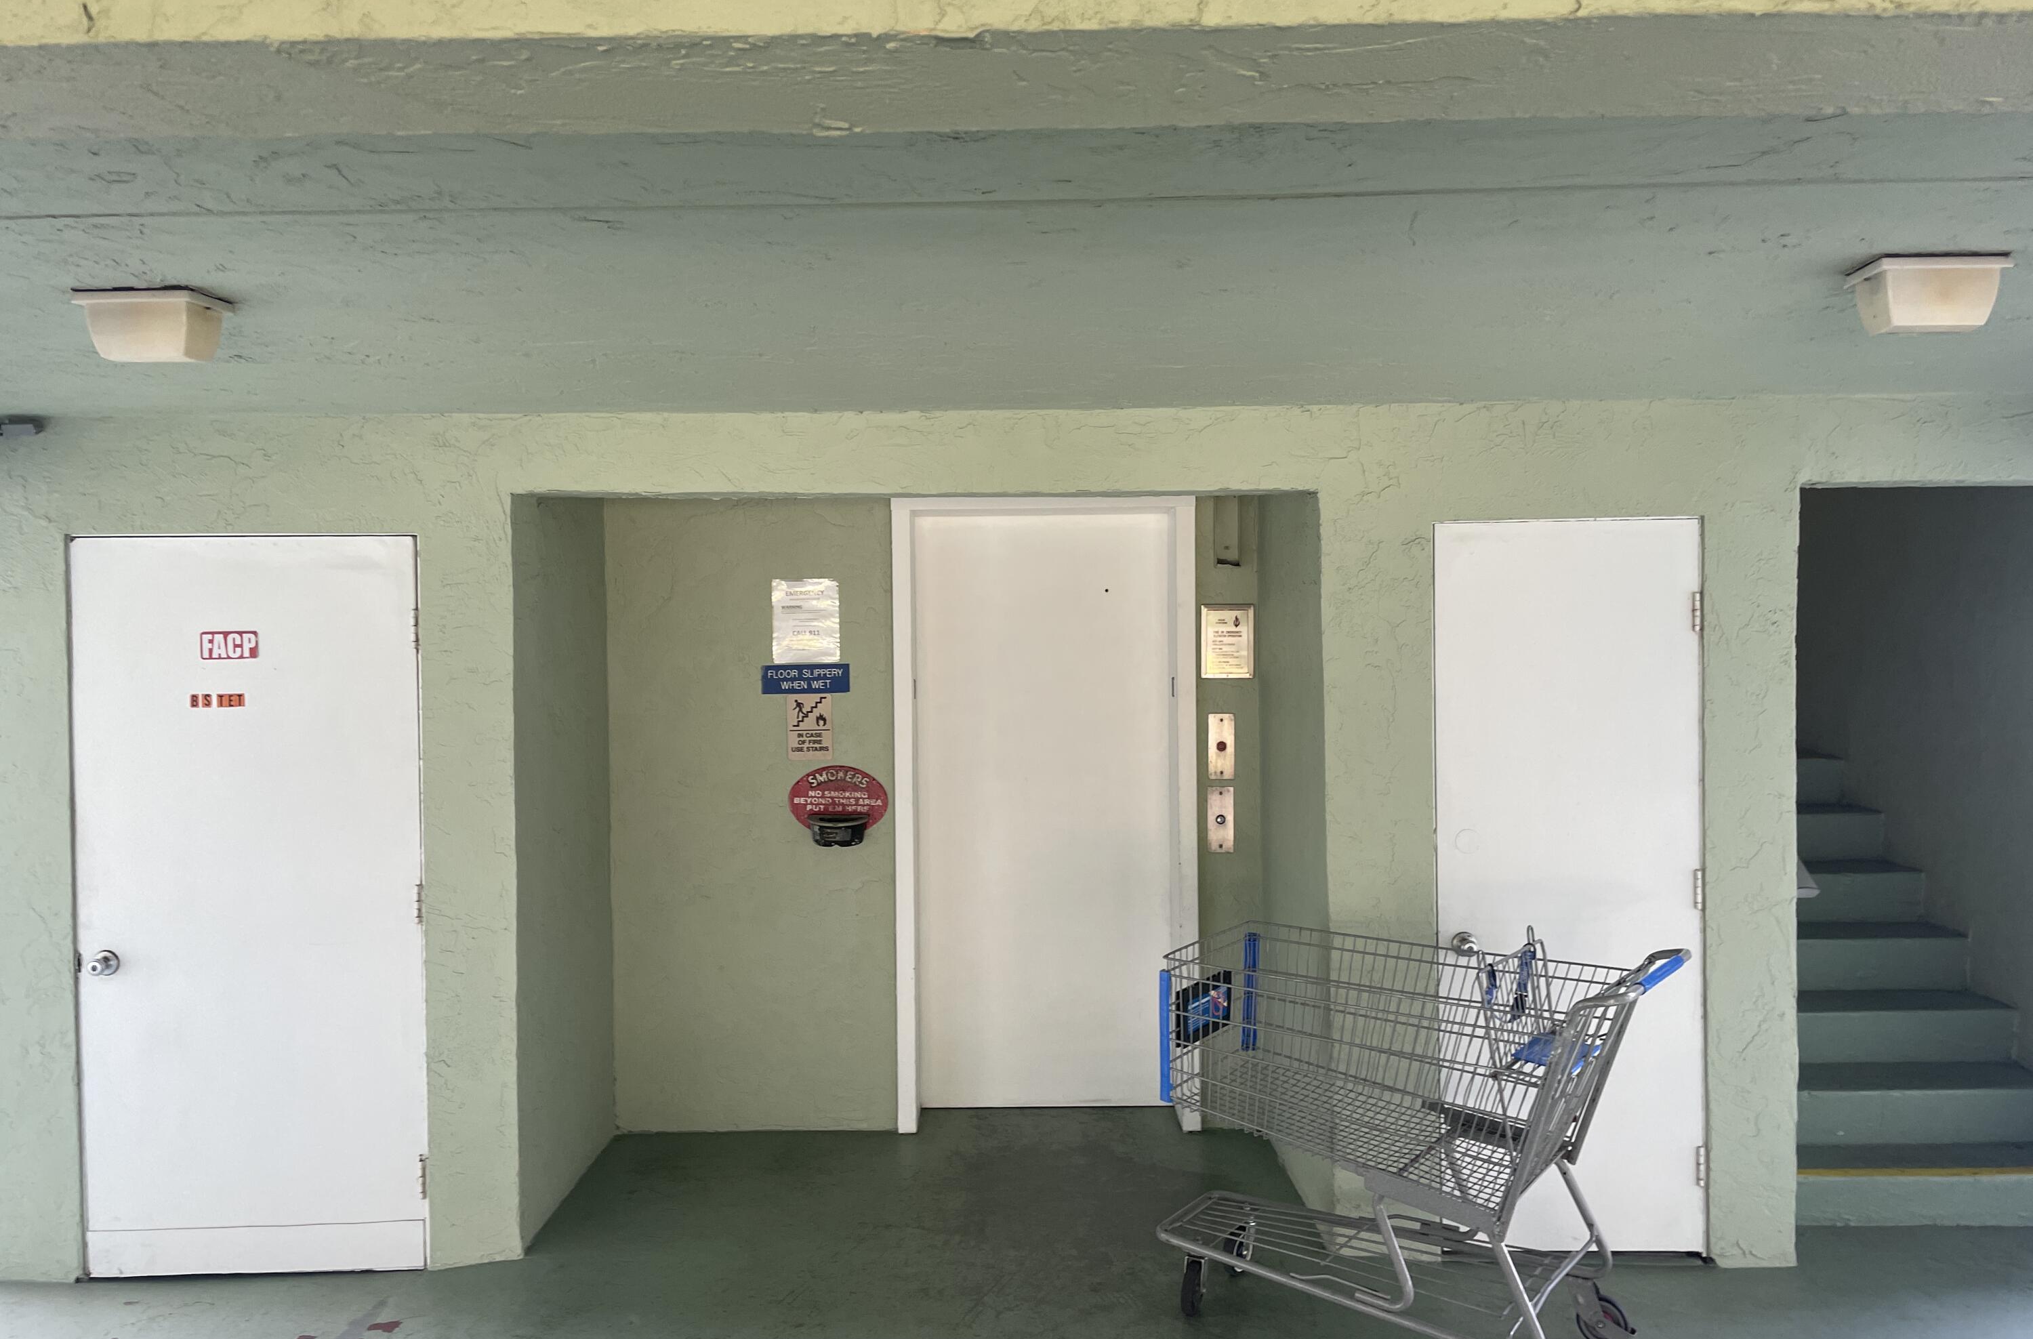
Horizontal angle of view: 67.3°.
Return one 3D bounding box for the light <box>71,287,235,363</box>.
[{"bbox_3d":[-1.553,-0.607,2.743,0.213,0.118,0.135,-1,1,0],"label":"light"}]

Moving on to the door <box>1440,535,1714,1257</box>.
[{"bbox_3d":[1.488,0.590,4.117,0.705,1.970,0.050,-1,1,0],"label":"door"}]

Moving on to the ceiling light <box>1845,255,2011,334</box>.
[{"bbox_3d":[1.591,-0.648,2.672,0.213,0.118,0.135,-1,1,0],"label":"ceiling light"}]

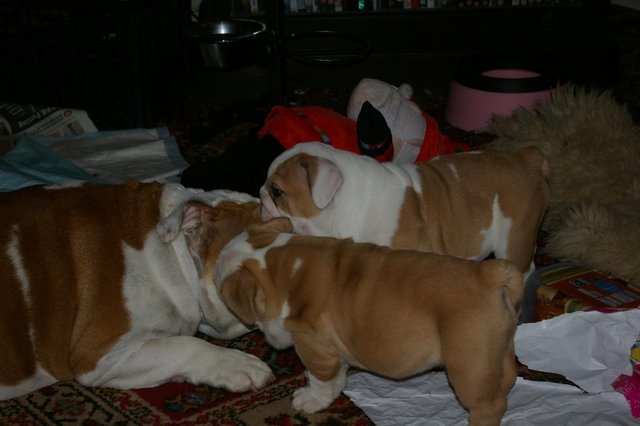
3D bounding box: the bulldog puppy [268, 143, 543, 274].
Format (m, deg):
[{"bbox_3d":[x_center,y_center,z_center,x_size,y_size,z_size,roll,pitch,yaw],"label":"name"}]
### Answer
[{"bbox_3d":[0.123,0.018,2.120,0.415,0.250,0.170,-3,27,-6],"label":"bulldog puppy"}]

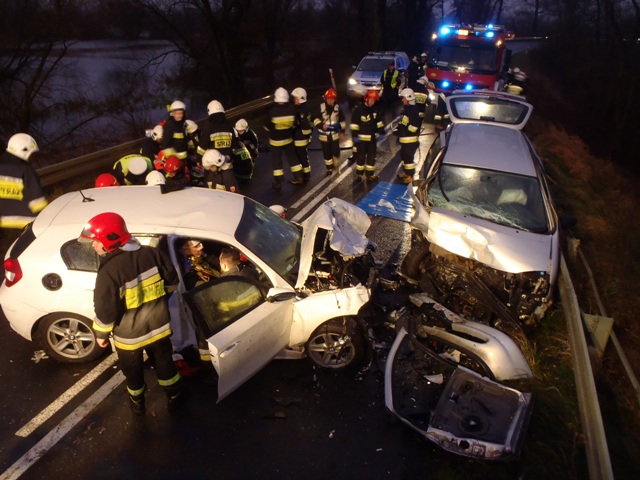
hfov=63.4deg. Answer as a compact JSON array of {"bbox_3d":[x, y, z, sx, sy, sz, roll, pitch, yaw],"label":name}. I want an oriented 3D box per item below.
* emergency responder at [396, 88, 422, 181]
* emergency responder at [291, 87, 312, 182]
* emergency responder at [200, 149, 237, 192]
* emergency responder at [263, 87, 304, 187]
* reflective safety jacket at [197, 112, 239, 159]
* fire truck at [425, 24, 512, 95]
[{"bbox_3d":[1.814,-2.055,10.281,0.500,1.820,0.560,-4,24,-7],"label":"emergency responder"},{"bbox_3d":[-0.380,-2.120,10.470,0.480,1.850,0.550,-20,31,-37],"label":"emergency responder"},{"bbox_3d":[-1.700,-0.945,8.639,0.650,1.200,0.750,-11,27,-27],"label":"emergency responder"},{"bbox_3d":[-0.702,-1.949,10.063,0.660,1.840,0.500,2,24,5],"label":"emergency responder"},{"bbox_3d":[-1.824,-1.829,9.275,0.680,0.850,0.450,-5,25,-16],"label":"reflective safety jacket"},{"bbox_3d":[6.111,-7.192,21.075,2.450,3.050,7.200,11,25,17],"label":"fire truck"}]

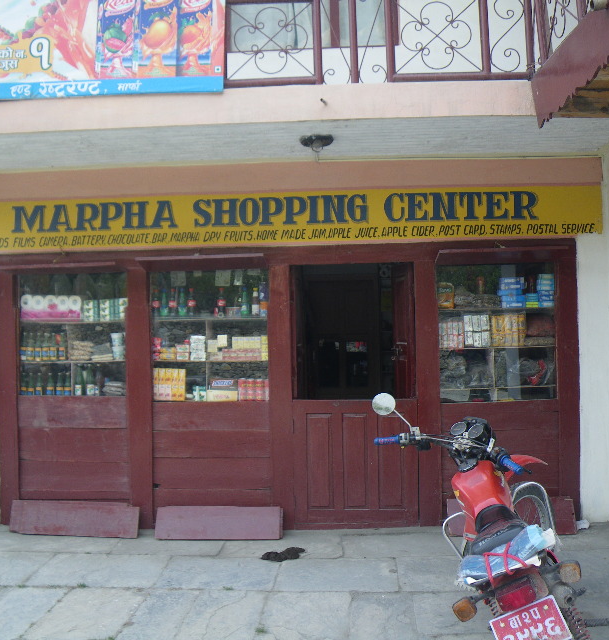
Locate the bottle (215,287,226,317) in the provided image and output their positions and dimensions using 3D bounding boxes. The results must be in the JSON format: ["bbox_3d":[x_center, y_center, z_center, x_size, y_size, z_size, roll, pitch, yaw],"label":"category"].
[{"bbox_3d":[-0.657,-0.139,5.486,0.066,0.238,0.066,-1,0,3],"label":"bottle"}]

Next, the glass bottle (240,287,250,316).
[{"bbox_3d":[-0.468,-0.139,5.476,0.066,0.238,0.066,-1,0,3],"label":"glass bottle"}]

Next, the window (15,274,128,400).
[{"bbox_3d":[-1.812,0.115,5.445,0.863,0.962,0.100,-1,0,3],"label":"window"}]

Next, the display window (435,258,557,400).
[{"bbox_3d":[1.459,0.097,5.273,0.885,1.041,0.100,-1,0,3],"label":"display window"}]

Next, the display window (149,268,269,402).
[{"bbox_3d":[-0.730,0.123,5.388,0.917,1.023,0.100,-1,0,3],"label":"display window"}]

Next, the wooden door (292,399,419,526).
[{"bbox_3d":[0.390,1.086,5.279,0.951,0.960,0.050,-1,0,3],"label":"wooden door"}]

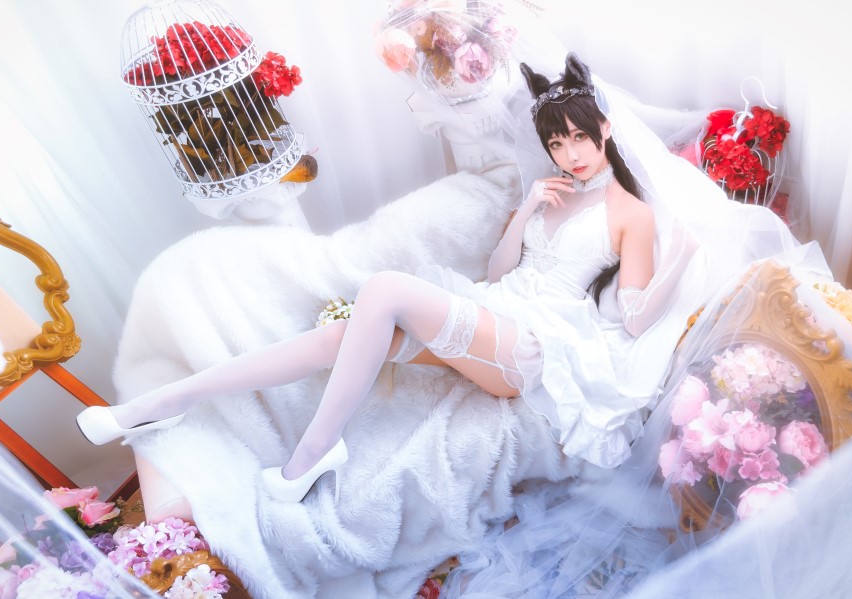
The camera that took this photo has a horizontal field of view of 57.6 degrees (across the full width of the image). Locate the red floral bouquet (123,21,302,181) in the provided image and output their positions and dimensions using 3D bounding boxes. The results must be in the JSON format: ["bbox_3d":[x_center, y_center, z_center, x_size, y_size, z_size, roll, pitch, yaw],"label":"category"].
[{"bbox_3d":[-0.525,-0.520,1.965,0.390,0.360,0.320,-17,41,4],"label":"red floral bouquet"}]

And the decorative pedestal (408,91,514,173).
[{"bbox_3d":[0.195,-0.285,2.310,0.260,0.780,0.260,10,49,30],"label":"decorative pedestal"}]

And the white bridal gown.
[{"bbox_3d":[0.280,0.030,1.670,0.560,0.550,0.420,8,40,12],"label":"white bridal gown"}]

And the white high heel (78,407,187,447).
[{"bbox_3d":[-0.610,0.262,1.680,0.155,0.200,0.080,-30,72,21],"label":"white high heel"}]

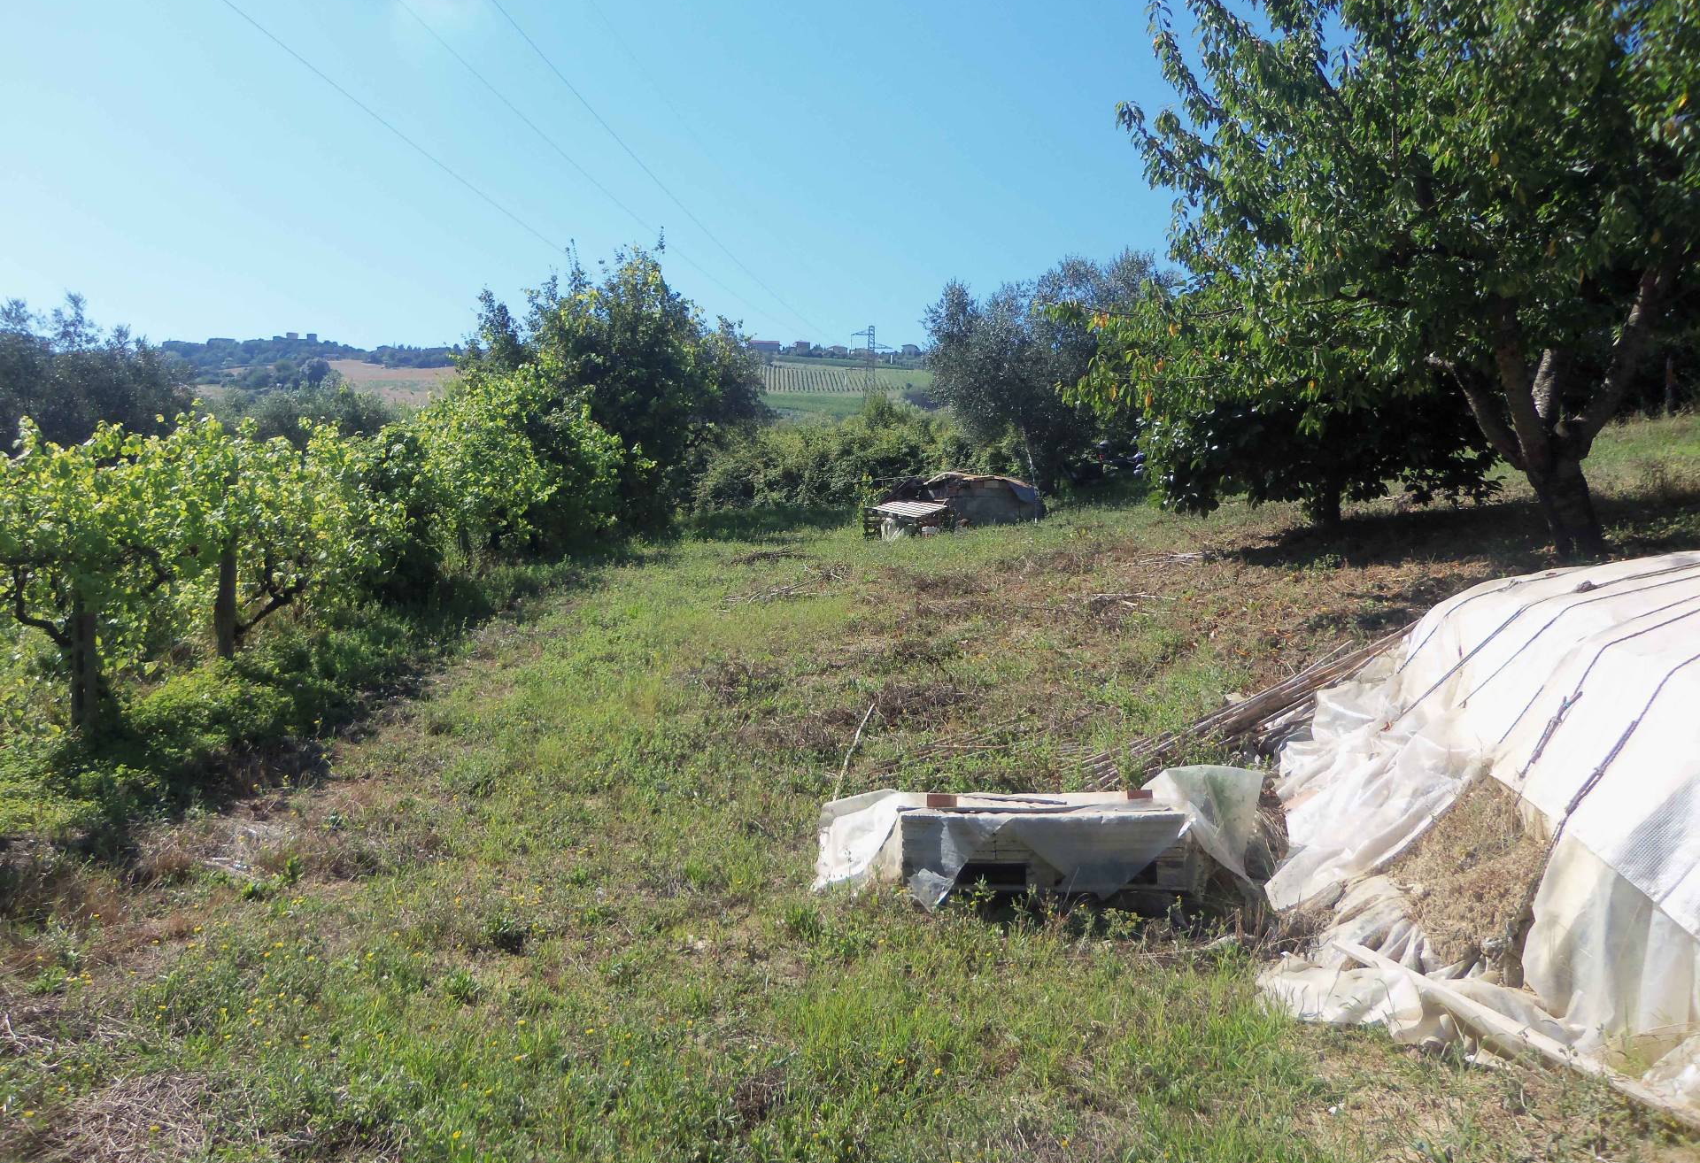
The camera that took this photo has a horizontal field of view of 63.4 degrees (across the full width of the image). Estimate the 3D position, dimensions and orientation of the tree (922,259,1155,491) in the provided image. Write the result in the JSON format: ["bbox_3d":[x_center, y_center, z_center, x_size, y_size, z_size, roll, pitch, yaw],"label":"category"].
[{"bbox_3d":[3.424,-3.682,25.000,4.300,4.300,4.000,0,7,0],"label":"tree"}]

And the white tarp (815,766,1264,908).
[{"bbox_3d":[0.735,1.042,5.700,1.750,0.460,0.750,0,7,0],"label":"white tarp"}]

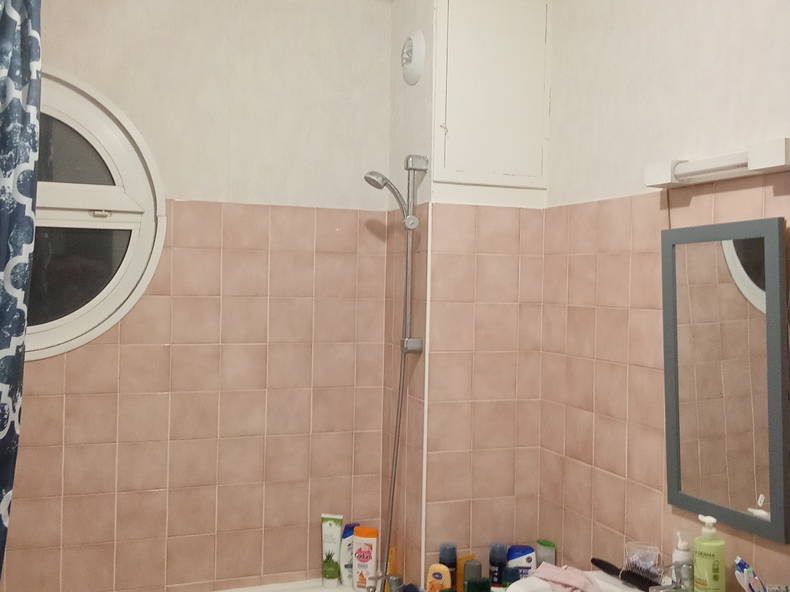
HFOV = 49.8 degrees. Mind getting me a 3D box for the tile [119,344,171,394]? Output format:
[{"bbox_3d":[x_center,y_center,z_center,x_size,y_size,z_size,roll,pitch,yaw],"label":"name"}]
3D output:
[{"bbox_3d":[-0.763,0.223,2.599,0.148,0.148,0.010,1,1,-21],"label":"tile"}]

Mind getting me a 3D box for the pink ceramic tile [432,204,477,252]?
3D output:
[{"bbox_3d":[0.177,-0.201,2.541,0.142,0.144,0.010,1,1,-21],"label":"pink ceramic tile"}]

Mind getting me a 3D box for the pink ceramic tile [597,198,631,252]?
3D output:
[{"bbox_3d":[0.610,-0.191,2.345,0.010,0.145,0.149,1,1,-21],"label":"pink ceramic tile"}]

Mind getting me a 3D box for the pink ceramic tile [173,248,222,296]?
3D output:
[{"bbox_3d":[-0.624,-0.077,2.686,0.150,0.150,0.010,1,1,-21],"label":"pink ceramic tile"}]

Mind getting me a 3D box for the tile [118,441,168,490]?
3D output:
[{"bbox_3d":[-0.777,0.527,2.634,0.149,0.149,0.009,1,1,-21],"label":"tile"}]

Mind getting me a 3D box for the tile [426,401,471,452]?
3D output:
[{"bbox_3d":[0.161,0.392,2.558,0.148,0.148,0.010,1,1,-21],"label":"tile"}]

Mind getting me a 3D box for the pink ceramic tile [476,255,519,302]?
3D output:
[{"bbox_3d":[0.314,-0.050,2.622,0.148,0.148,0.010,1,1,-21],"label":"pink ceramic tile"}]

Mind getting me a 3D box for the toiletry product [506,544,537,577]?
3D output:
[{"bbox_3d":[0.370,0.832,2.502,0.085,0.200,0.050,1,1,-6],"label":"toiletry product"}]

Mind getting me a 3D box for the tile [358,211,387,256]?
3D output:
[{"bbox_3d":[-0.077,-0.211,2.859,0.097,0.144,0.010,1,1,-21],"label":"tile"}]

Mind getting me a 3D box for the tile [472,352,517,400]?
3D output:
[{"bbox_3d":[0.312,0.251,2.655,0.150,0.150,0.010,1,1,-21],"label":"tile"}]

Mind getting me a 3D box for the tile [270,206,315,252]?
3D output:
[{"bbox_3d":[-0.334,-0.220,2.765,0.148,0.148,0.010,1,1,-21],"label":"tile"}]

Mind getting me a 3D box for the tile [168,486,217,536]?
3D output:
[{"bbox_3d":[-0.647,0.687,2.720,0.150,0.150,0.010,1,1,-21],"label":"tile"}]

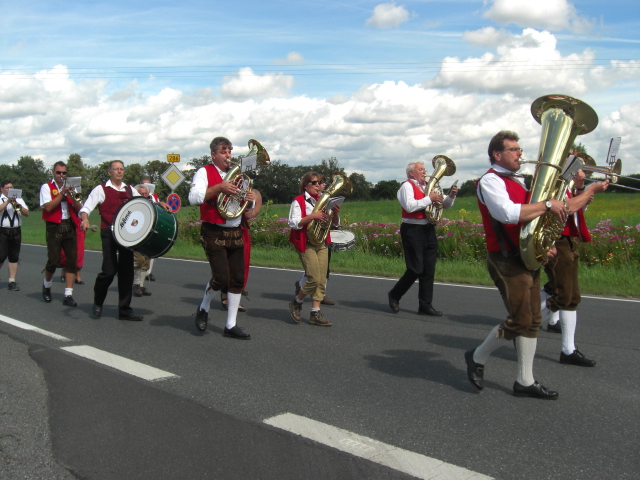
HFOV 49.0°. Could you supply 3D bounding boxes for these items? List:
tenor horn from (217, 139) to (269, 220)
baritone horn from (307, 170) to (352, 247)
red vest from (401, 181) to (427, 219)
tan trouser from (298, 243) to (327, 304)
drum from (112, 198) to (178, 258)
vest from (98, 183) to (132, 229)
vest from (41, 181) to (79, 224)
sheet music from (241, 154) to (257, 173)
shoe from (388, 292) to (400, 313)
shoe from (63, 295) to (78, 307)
[{"bbox_3d":[-0.689,-0.534,6.250,0.350,0.720,0.290,24,2,-42],"label":"tenor horn"},{"bbox_3d":[0.100,-0.332,7.400,0.330,0.740,0.290,23,2,-43],"label":"baritone horn"},{"bbox_3d":[1.069,-0.458,7.950,0.280,0.470,0.400,1,3,40],"label":"red vest"},{"bbox_3d":[-0.064,0.313,7.450,0.320,0.680,0.350,2,3,44],"label":"tan trouser"},{"bbox_3d":[-1.895,-0.131,7.650,0.610,0.610,0.370,0,-15,30],"label":"drum"},{"bbox_3d":[-2.259,-0.372,7.800,0.420,0.540,0.270,-2,3,-38],"label":"vest"},{"bbox_3d":[-3.318,-0.471,8.950,0.450,0.550,0.280,-3,3,-42],"label":"vest"},{"bbox_3d":[-0.652,-0.700,6.450,0.180,0.150,0.015,-9,17,-38],"label":"sheet music"},{"bbox_3d":[0.859,0.721,8.100,0.100,0.280,0.115,-2,-34,-32],"label":"shoe"},{"bbox_3d":[-3.143,0.762,8.850,0.290,0.125,0.105,1,3,45],"label":"shoe"}]

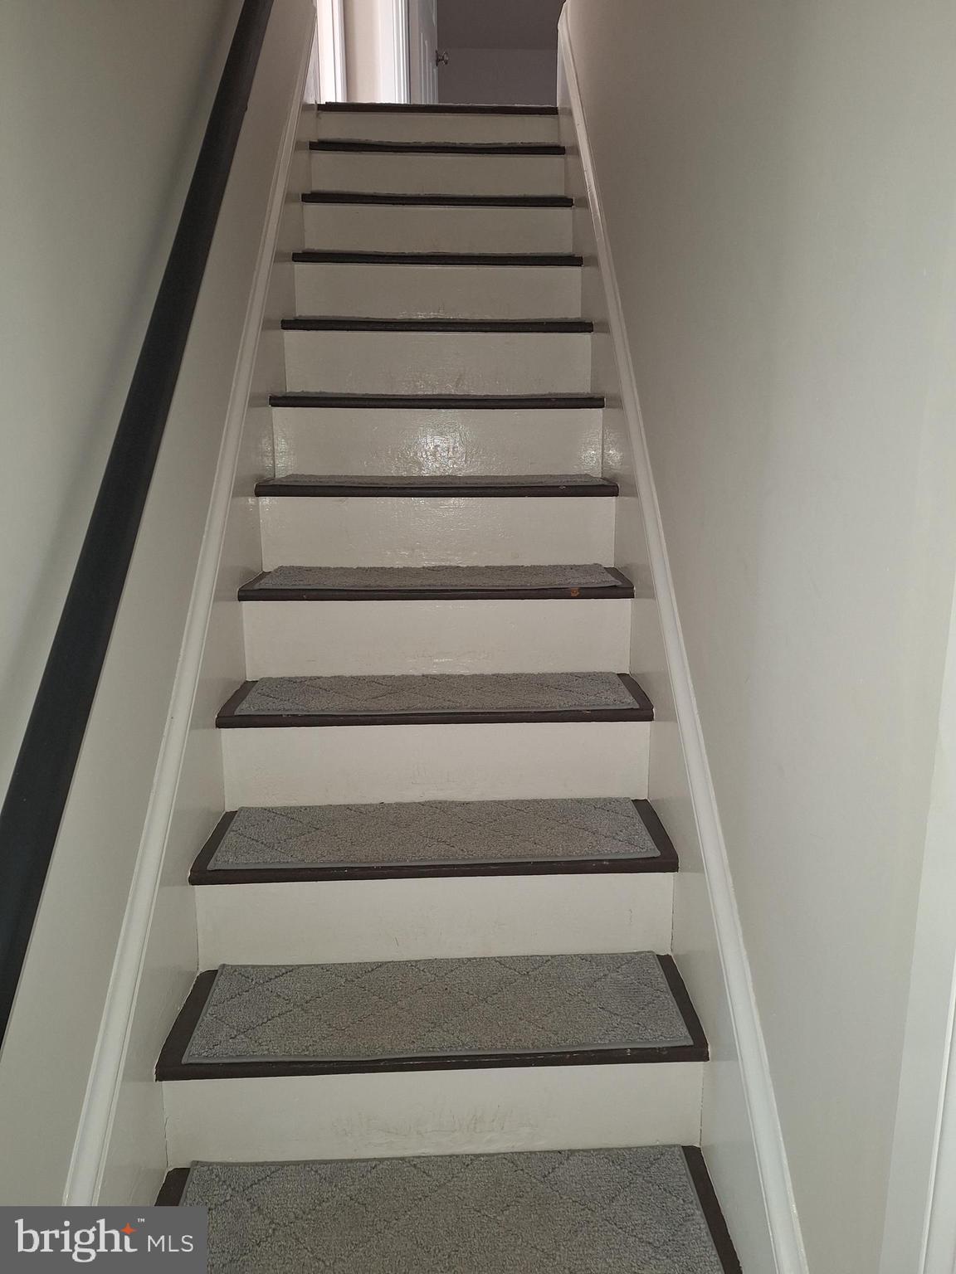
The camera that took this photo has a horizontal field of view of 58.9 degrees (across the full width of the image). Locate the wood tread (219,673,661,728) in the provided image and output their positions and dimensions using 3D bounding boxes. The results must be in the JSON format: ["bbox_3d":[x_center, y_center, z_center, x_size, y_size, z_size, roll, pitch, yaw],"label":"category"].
[{"bbox_3d":[-0.081,0.126,1.714,0.825,0.025,0.235,-1,13,-2],"label":"wood tread"}]

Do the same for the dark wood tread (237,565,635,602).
[{"bbox_3d":[-0.086,-0.115,1.847,0.811,0.028,0.231,-1,13,-3],"label":"dark wood tread"}]

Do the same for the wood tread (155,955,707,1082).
[{"bbox_3d":[-0.065,0.601,1.355,0.811,0.028,0.231,-1,13,-3],"label":"wood tread"}]

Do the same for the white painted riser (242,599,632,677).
[{"bbox_3d":[-0.082,0.001,1.785,0.811,0.171,0.020,-1,13,-3],"label":"white painted riser"}]

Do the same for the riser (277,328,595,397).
[{"bbox_3d":[-0.105,-0.736,2.305,0.825,0.179,0.020,0,13,-2],"label":"riser"}]

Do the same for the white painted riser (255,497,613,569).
[{"bbox_3d":[-0.089,-0.239,1.946,0.811,0.172,0.020,-1,13,-3],"label":"white painted riser"}]

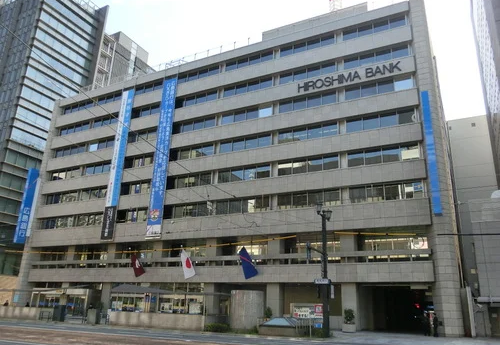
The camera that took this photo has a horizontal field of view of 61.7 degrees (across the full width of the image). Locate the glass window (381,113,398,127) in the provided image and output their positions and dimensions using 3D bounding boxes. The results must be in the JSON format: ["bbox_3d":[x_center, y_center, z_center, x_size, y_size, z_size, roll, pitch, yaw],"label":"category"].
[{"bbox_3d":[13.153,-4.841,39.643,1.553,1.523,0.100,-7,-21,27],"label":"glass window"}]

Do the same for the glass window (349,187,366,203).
[{"bbox_3d":[9.357,1.974,36.175,1.454,1.425,0.150,-8,-21,27],"label":"glass window"}]

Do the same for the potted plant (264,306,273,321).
[{"bbox_3d":[1.564,12.458,36.219,0.950,1.662,0.950,2,-19,1],"label":"potted plant"}]

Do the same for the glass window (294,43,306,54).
[{"bbox_3d":[5.498,-13.734,46.530,1.520,1.334,0.150,-8,-21,27],"label":"glass window"}]

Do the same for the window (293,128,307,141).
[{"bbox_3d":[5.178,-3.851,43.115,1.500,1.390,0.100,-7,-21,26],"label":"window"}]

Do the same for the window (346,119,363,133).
[{"bbox_3d":[10.838,-4.691,43.207,1.620,1.686,0.100,-8,-21,27],"label":"window"}]

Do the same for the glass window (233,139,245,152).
[{"bbox_3d":[-1.304,-3.002,46.592,1.480,1.270,0.100,-8,-21,27],"label":"glass window"}]

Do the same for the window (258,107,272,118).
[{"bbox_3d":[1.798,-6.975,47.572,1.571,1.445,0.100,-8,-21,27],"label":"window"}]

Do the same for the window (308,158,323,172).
[{"bbox_3d":[6.445,-0.772,41.431,1.480,1.320,0.100,-8,-21,27],"label":"window"}]

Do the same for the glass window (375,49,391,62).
[{"bbox_3d":[13.185,-11.470,41.470,1.546,1.427,0.150,-8,-21,27],"label":"glass window"}]

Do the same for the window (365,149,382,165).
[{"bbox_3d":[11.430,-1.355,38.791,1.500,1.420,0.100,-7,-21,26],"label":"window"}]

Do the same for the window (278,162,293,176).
[{"bbox_3d":[3.589,-0.383,42.857,1.530,1.549,0.150,-7,-21,27],"label":"window"}]

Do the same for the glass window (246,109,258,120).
[{"bbox_3d":[0.291,-6.496,46.832,1.550,1.501,0.150,-8,-21,27],"label":"glass window"}]

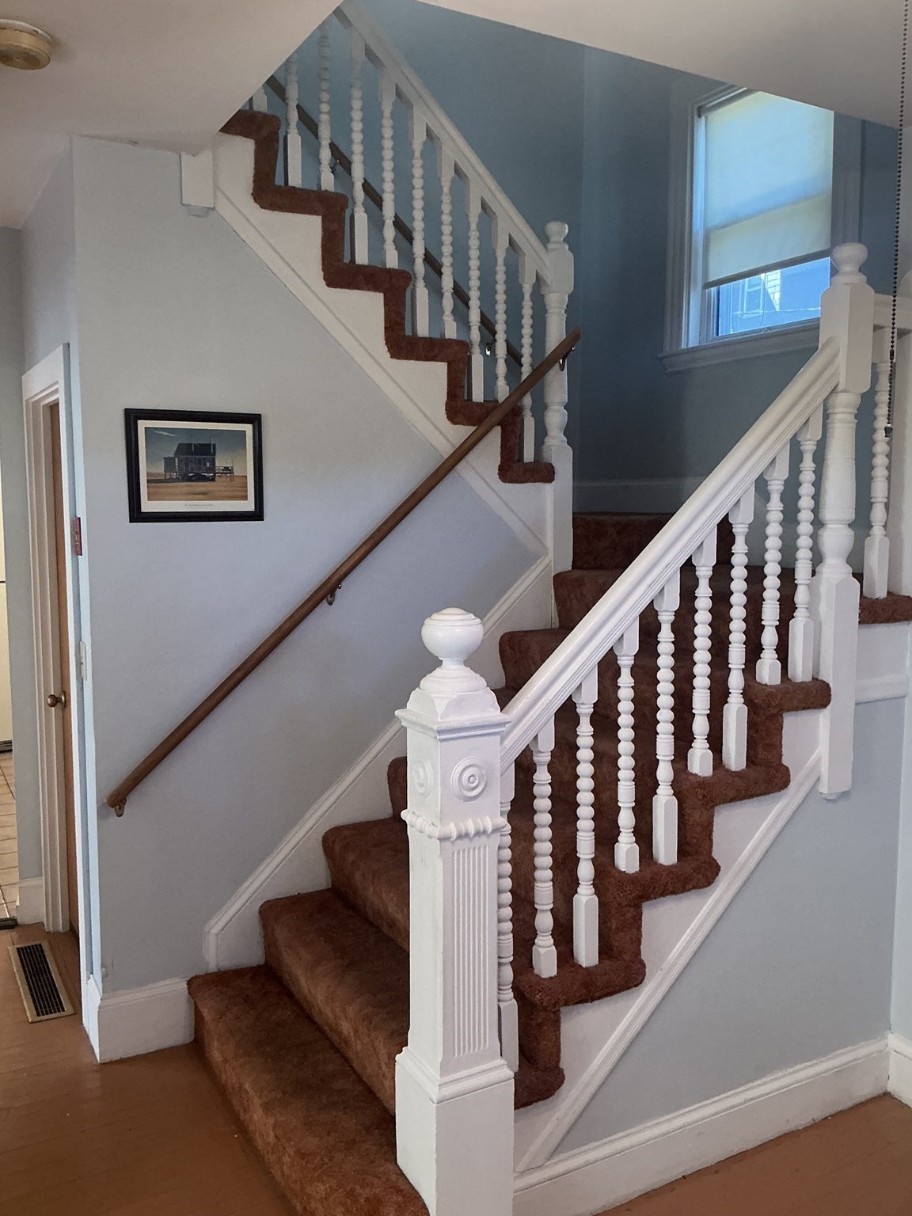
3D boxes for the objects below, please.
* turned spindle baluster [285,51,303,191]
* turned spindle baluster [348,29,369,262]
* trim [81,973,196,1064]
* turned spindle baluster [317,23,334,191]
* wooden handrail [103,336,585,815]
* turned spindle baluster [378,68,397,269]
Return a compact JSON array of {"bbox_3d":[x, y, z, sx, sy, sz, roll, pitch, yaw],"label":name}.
[{"bbox_3d":[-0.503,-1.643,2.987,0.044,0.710,0.044,-3,7,-30],"label":"turned spindle baluster"},{"bbox_3d":[-0.310,-1.454,3.116,0.044,0.710,0.044,-3,7,-30],"label":"turned spindle baluster"},{"bbox_3d":[-0.973,1.231,3.035,0.290,0.204,0.150,-3,7,-30],"label":"trim"},{"bbox_3d":[-0.409,-1.606,3.045,0.044,0.620,0.044,-3,7,-30],"label":"turned spindle baluster"},{"bbox_3d":[-0.278,-0.205,3.145,2.192,0.046,0.046,-47,25,-18],"label":"wooden handrail"},{"bbox_3d":[-0.217,-1.412,3.174,0.044,0.620,0.044,-3,7,-30],"label":"turned spindle baluster"}]

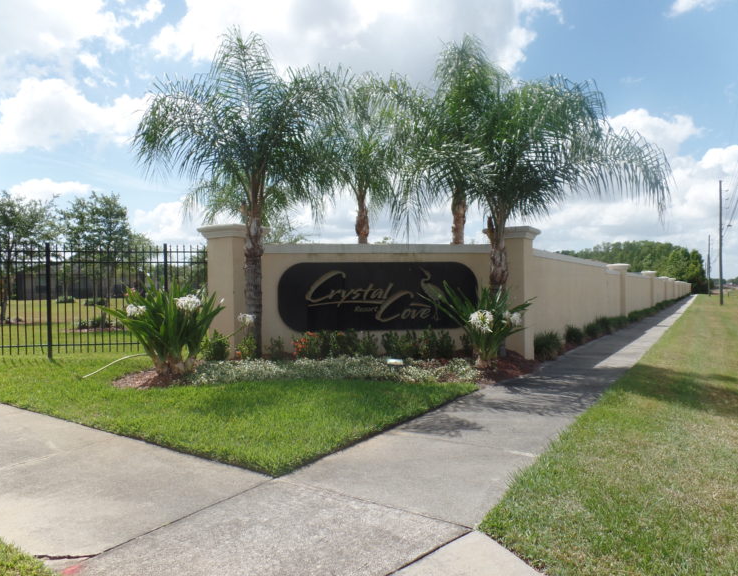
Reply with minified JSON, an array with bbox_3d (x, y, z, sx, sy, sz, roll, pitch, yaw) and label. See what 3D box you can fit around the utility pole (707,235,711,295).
[{"bbox_3d":[58.100,-3.840,87.000,0.340,10.400,0.340,0,0,0],"label":"utility pole"}]

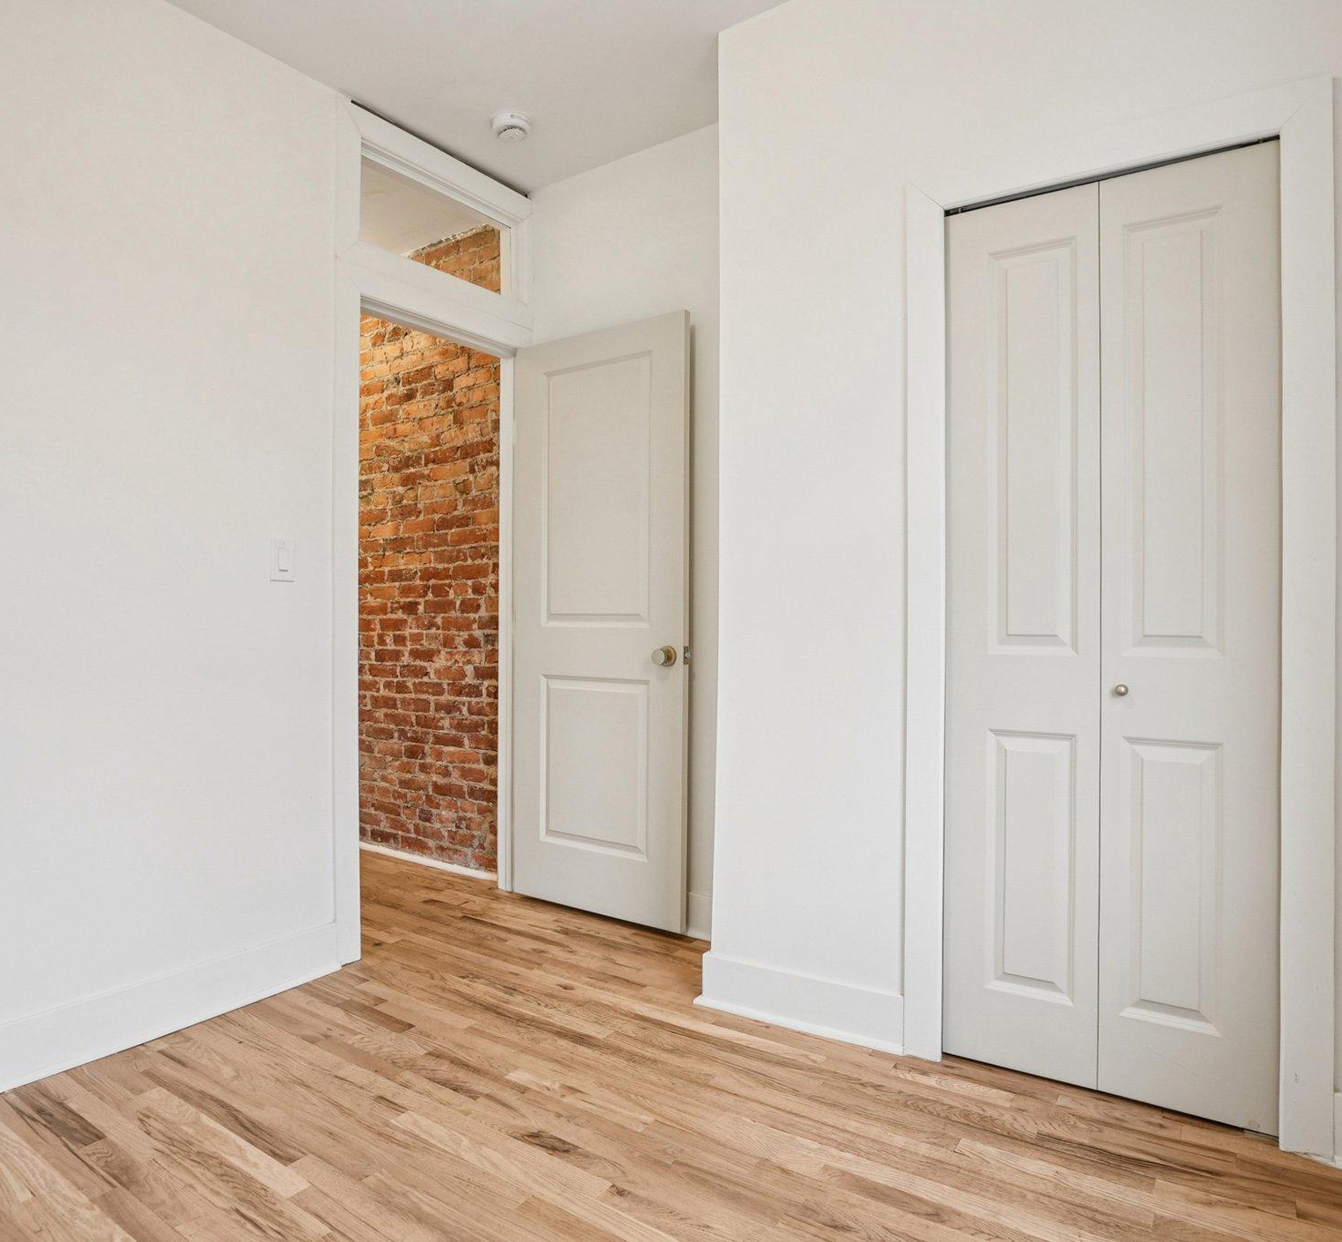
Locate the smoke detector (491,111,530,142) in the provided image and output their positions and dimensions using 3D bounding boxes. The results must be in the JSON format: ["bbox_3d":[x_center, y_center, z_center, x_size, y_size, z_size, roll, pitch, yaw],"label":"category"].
[{"bbox_3d":[-0.512,-1.577,2.657,0.128,0.042,0.128,0,0,0],"label":"smoke detector"}]

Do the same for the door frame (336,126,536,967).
[{"bbox_3d":[-0.800,-0.276,2.808,0.110,2.627,0.792,0,0,38],"label":"door frame"}]

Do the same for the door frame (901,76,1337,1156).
[{"bbox_3d":[0.949,-0.009,1.847,0.823,2.105,0.100,0,0,29],"label":"door frame"}]

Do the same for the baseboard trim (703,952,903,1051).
[{"bbox_3d":[0.321,0.975,2.142,0.560,0.135,0.028,0,0,29],"label":"baseboard trim"}]

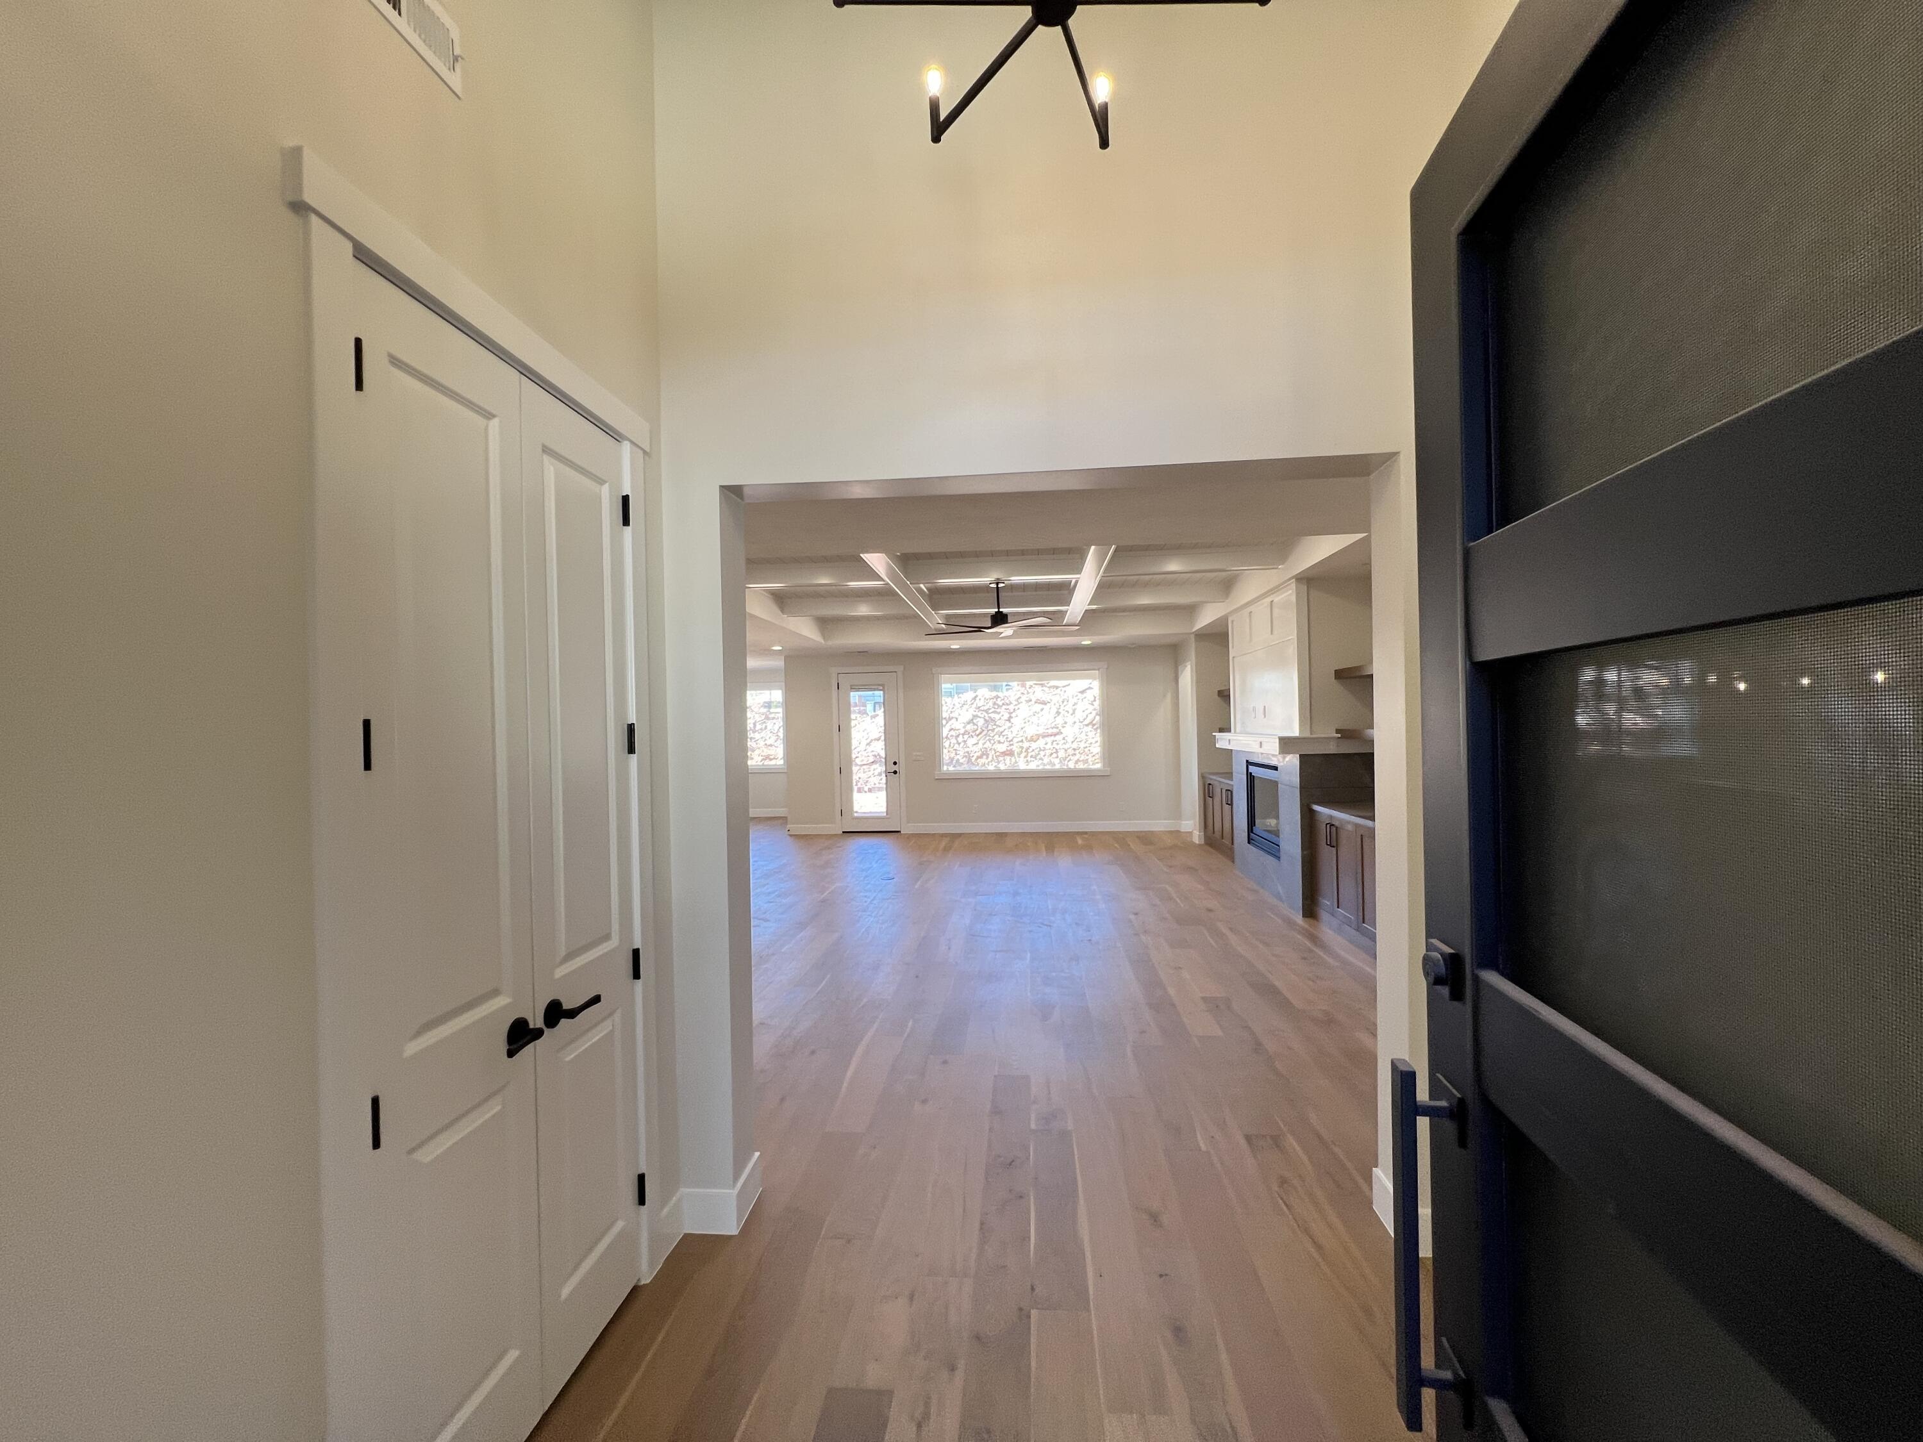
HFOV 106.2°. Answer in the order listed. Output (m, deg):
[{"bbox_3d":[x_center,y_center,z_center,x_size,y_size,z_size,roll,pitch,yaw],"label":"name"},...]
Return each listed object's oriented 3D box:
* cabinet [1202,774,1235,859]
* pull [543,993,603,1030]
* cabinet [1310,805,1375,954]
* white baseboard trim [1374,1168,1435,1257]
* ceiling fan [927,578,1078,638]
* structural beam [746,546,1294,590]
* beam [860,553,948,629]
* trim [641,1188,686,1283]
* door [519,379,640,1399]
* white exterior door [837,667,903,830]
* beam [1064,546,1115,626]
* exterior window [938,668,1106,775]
[{"bbox_3d":[3.322,1.119,8.461,0.560,0.908,1.490,-1,0,5],"label":"cabinet"},{"bbox_3d":[-0.974,0.718,1.815,0.065,0.066,0.149,-1,0,5],"label":"pull"},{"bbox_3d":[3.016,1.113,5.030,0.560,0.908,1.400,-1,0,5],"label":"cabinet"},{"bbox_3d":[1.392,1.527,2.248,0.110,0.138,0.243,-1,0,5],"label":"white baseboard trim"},{"bbox_3d":[0.353,-1.124,6.992,1.470,0.503,1.470,-1,0,5],"label":"ceiling fan"},{"bbox_3d":[0.286,-1.304,6.157,4.785,0.153,0.173,-1,0,5],"label":"structural beam"},{"bbox_3d":[-0.493,-1.287,7.119,0.170,0.150,4.785,-1,0,5],"label":"beam"},{"bbox_3d":[-0.928,1.602,2.266,0.021,0.142,0.201,-1,0,5],"label":"trim"},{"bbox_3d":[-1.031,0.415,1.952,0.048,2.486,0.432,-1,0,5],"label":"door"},{"bbox_3d":[-1.389,0.465,11.034,0.914,2.420,0.055,-1,0,5],"label":"white exterior door"},{"bbox_3d":[1.207,-1.345,7.093,0.174,0.175,4.700,-1,0,5],"label":"beam"},{"bbox_3d":[0.889,0.024,10.702,2.497,1.530,0.120,-1,0,5],"label":"exterior window"}]

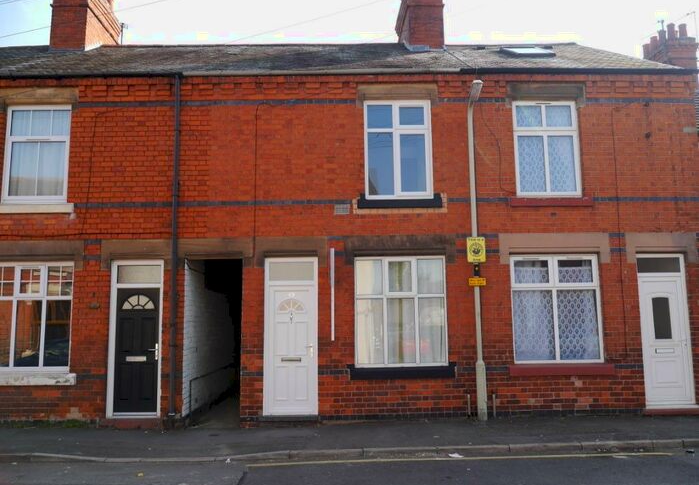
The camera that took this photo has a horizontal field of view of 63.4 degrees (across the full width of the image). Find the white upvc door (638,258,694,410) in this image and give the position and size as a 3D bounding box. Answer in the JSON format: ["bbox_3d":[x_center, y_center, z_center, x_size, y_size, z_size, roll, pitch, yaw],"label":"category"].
[{"bbox_3d":[5.070,1.409,9.147,0.834,2.449,0.080,-1,-7,-1],"label":"white upvc door"}]

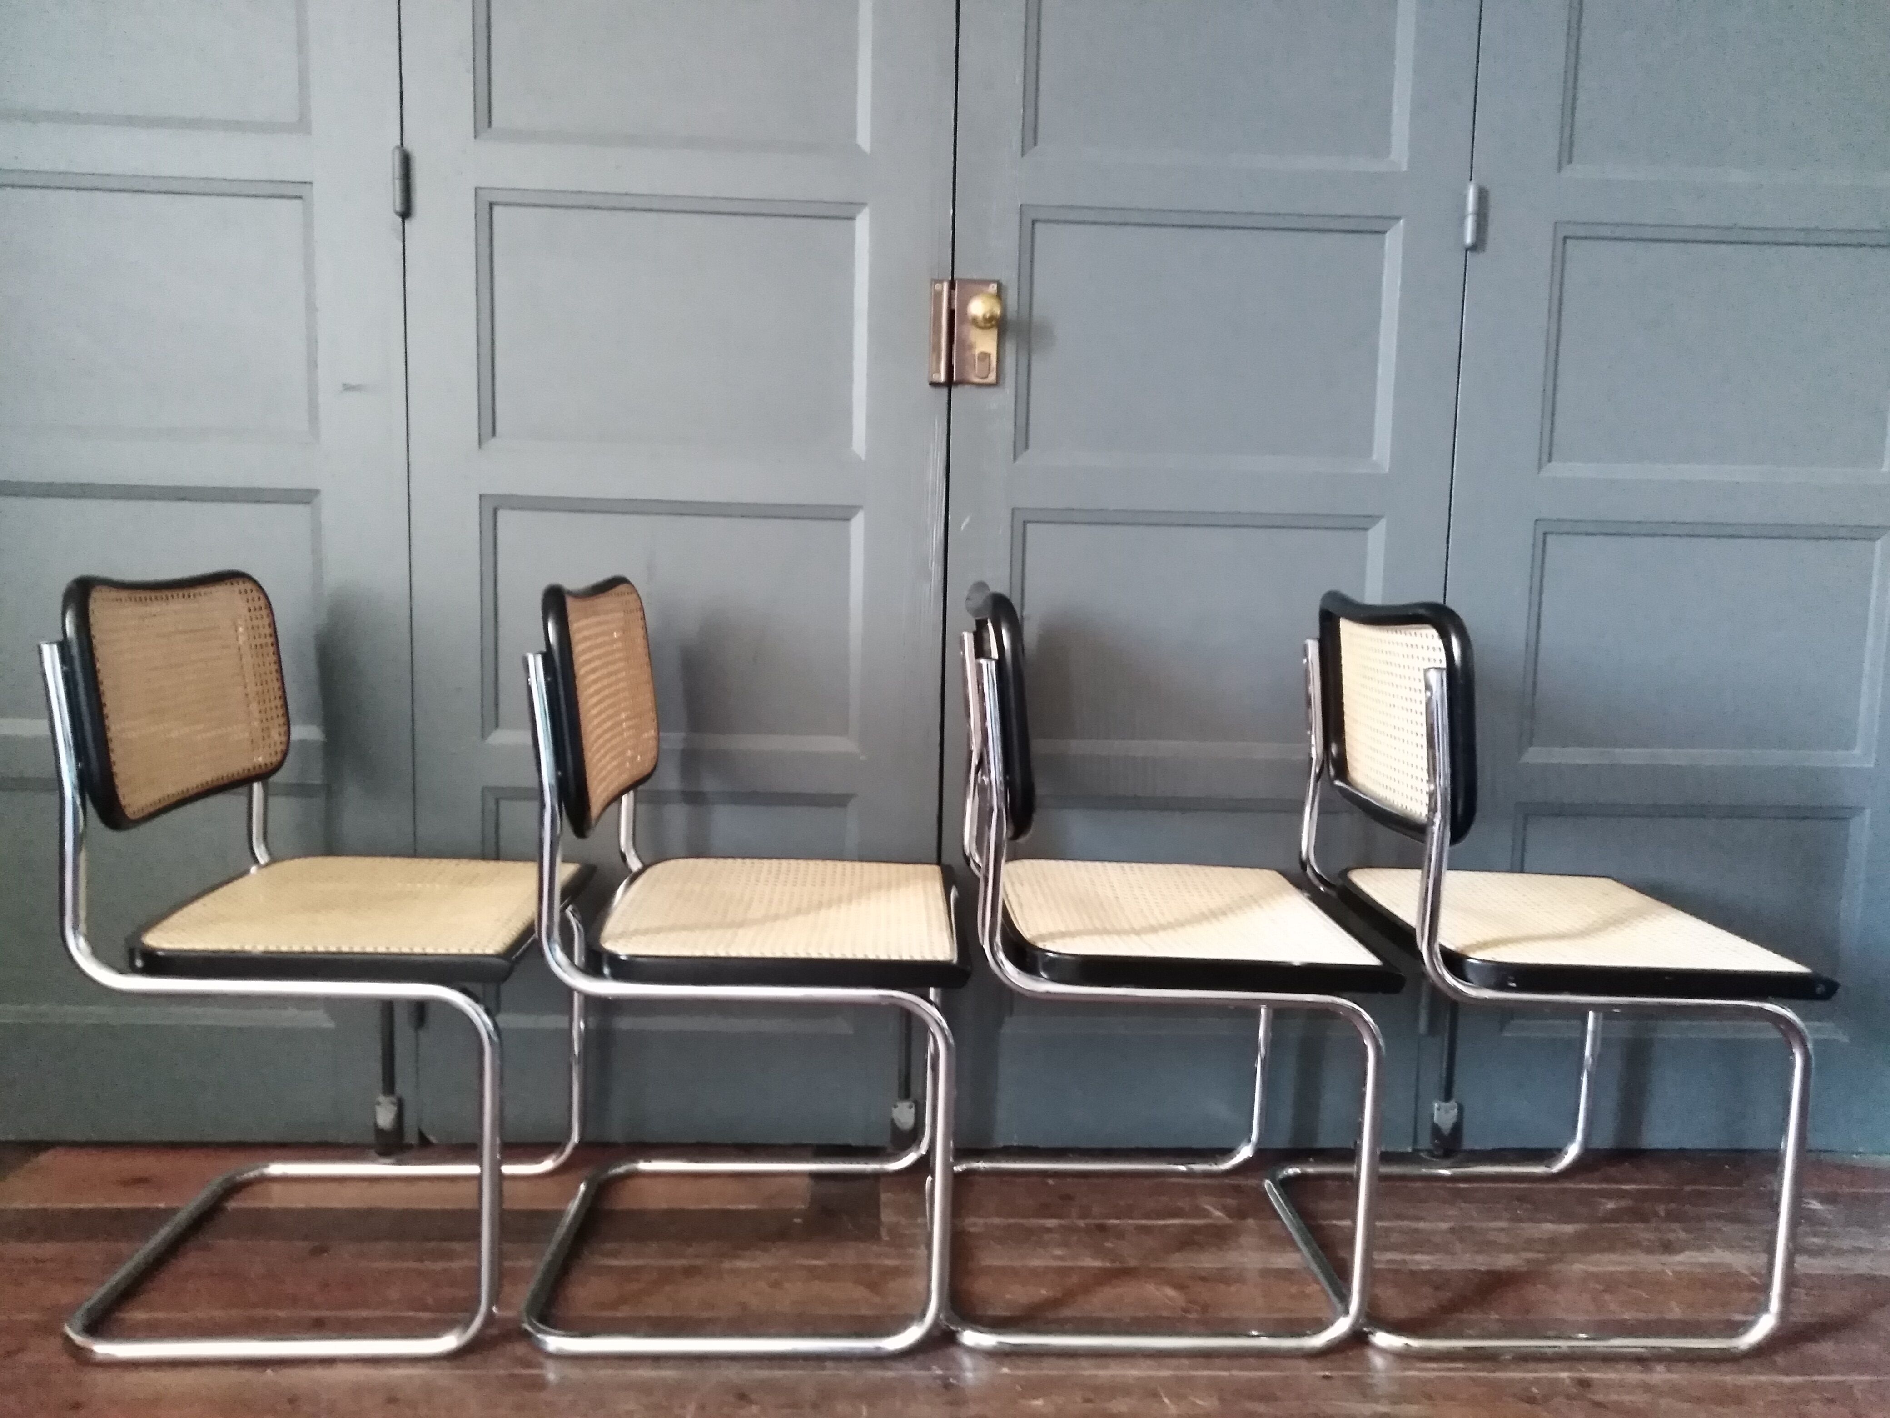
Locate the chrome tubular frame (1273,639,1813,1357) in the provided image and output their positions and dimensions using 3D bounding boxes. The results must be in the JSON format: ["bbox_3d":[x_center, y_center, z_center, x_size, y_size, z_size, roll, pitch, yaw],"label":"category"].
[{"bbox_3d":[0.710,0.283,1.696,0.506,0.836,0.475,1,6,-2],"label":"chrome tubular frame"}]

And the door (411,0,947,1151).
[{"bbox_3d":[-0.368,-0.455,1.920,0.752,2.200,0.045,1,6,-2],"label":"door"}]

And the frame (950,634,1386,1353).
[{"bbox_3d":[0.230,0.309,1.685,0.491,0.766,0.465,1,6,-2],"label":"frame"}]

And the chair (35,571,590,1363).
[{"bbox_3d":[-0.713,0.259,1.639,0.506,0.836,0.475,1,6,-3],"label":"chair"}]

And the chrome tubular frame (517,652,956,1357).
[{"bbox_3d":[-0.234,0.301,1.665,0.491,0.766,0.465,1,6,-2],"label":"chrome tubular frame"}]

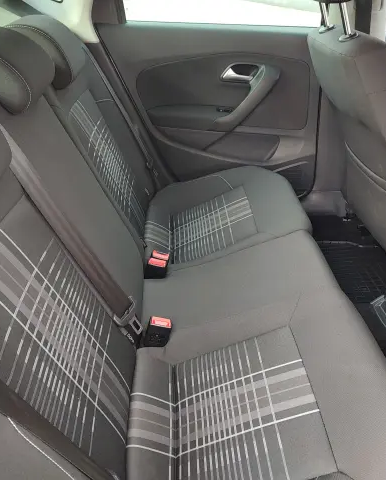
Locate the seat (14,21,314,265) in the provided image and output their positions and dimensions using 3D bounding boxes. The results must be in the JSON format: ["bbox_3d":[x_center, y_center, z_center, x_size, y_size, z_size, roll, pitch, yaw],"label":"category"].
[{"bbox_3d":[-0.075,-0.253,1.267,0.820,0.750,0.480,-1,33,-2],"label":"seat"}]

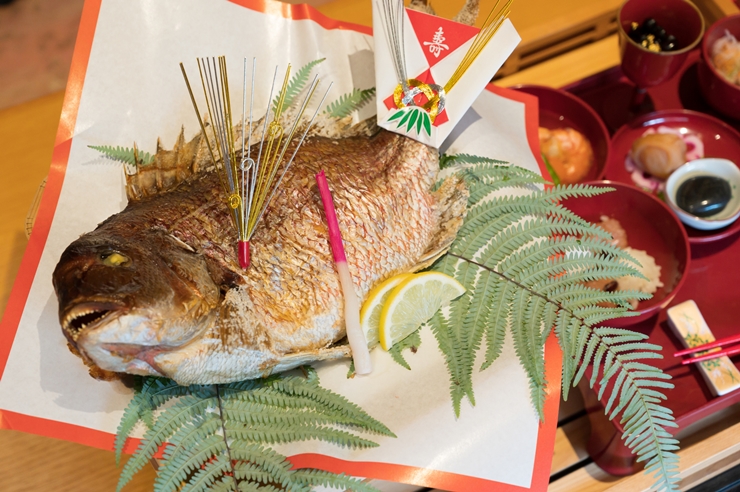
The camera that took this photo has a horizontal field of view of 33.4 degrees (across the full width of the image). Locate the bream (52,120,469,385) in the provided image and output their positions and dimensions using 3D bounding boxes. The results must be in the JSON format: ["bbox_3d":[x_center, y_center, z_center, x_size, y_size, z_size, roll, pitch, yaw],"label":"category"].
[{"bbox_3d":[-0.044,-0.021,0.715,0.300,0.080,0.140,-28,63,-16],"label":"bream"}]

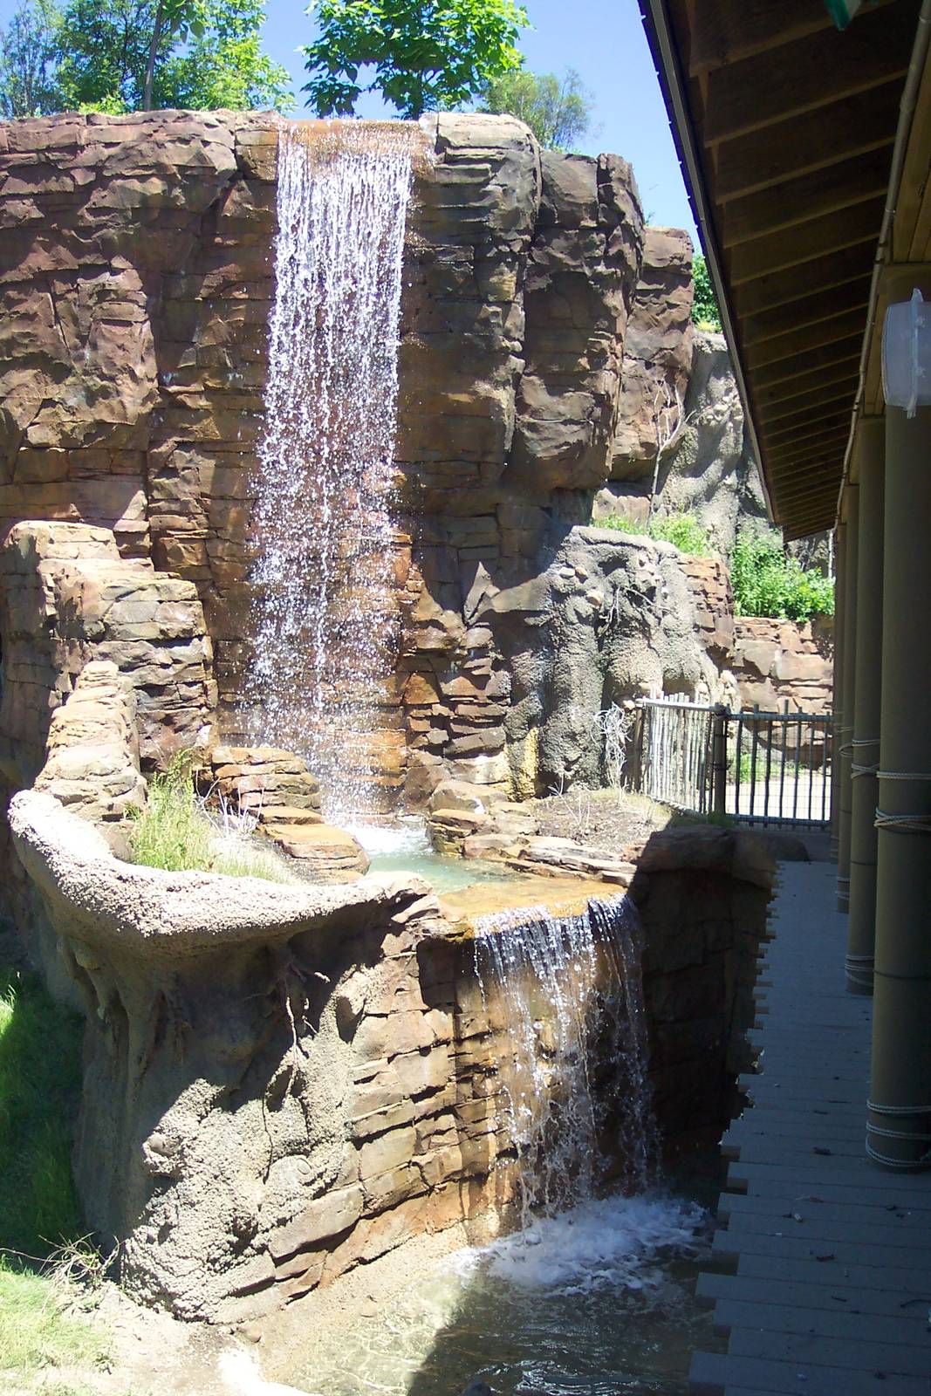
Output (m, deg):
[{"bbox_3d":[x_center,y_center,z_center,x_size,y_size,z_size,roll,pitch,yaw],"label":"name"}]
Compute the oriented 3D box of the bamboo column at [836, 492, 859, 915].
[{"bbox_3d":[2.425,0.005,9.130,0.190,2.630,0.190,1,1,13],"label":"bamboo column"}]

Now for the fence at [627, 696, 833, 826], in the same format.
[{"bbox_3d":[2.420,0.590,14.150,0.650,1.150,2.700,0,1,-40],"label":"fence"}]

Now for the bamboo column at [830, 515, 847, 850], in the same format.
[{"bbox_3d":[2.980,-0.026,11.530,0.190,2.630,0.190,1,1,13],"label":"bamboo column"}]

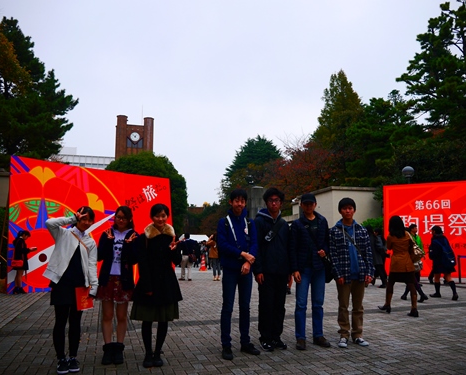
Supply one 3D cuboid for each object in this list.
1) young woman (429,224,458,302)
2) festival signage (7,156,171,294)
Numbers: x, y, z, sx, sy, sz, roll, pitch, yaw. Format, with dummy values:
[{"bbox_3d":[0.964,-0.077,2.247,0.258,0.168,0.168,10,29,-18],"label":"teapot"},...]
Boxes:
[{"bbox_3d":[4.693,1.678,9.058,0.580,1.590,0.480,-6,-10,35],"label":"young woman"},{"bbox_3d":[-4.000,1.200,12.450,5.300,3.700,0.120,8,-20,-43],"label":"festival signage"}]

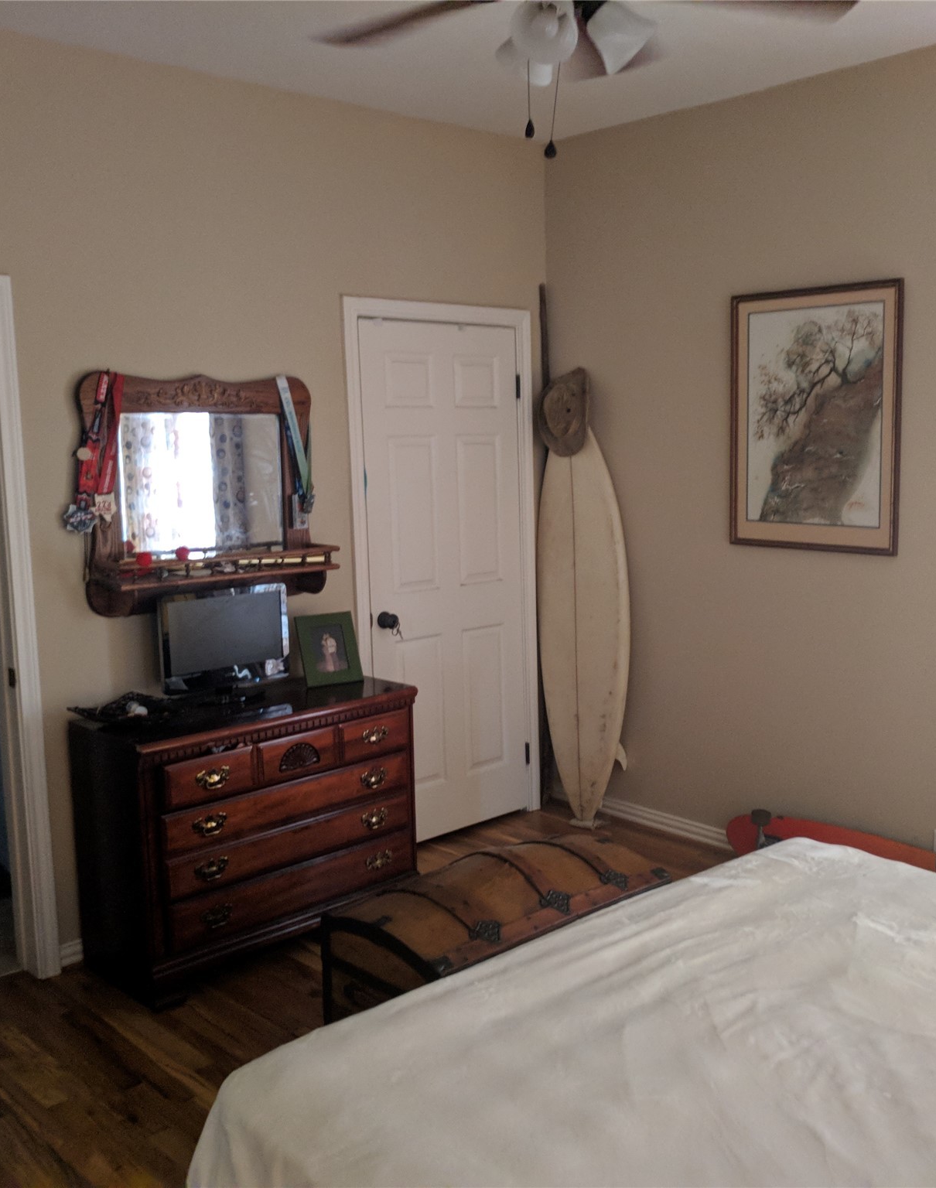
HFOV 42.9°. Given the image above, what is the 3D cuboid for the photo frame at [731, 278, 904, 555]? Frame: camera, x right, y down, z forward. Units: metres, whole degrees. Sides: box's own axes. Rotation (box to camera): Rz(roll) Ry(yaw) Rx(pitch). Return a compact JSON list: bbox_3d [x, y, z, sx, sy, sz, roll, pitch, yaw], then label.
[{"bbox_3d":[1.198,-0.602,4.132,0.030,0.897,0.665,-8,10,-42],"label":"photo frame"}]

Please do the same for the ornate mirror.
[{"bbox_3d":[-0.804,-0.333,3.875,0.875,0.760,0.170,-8,10,-42],"label":"ornate mirror"}]

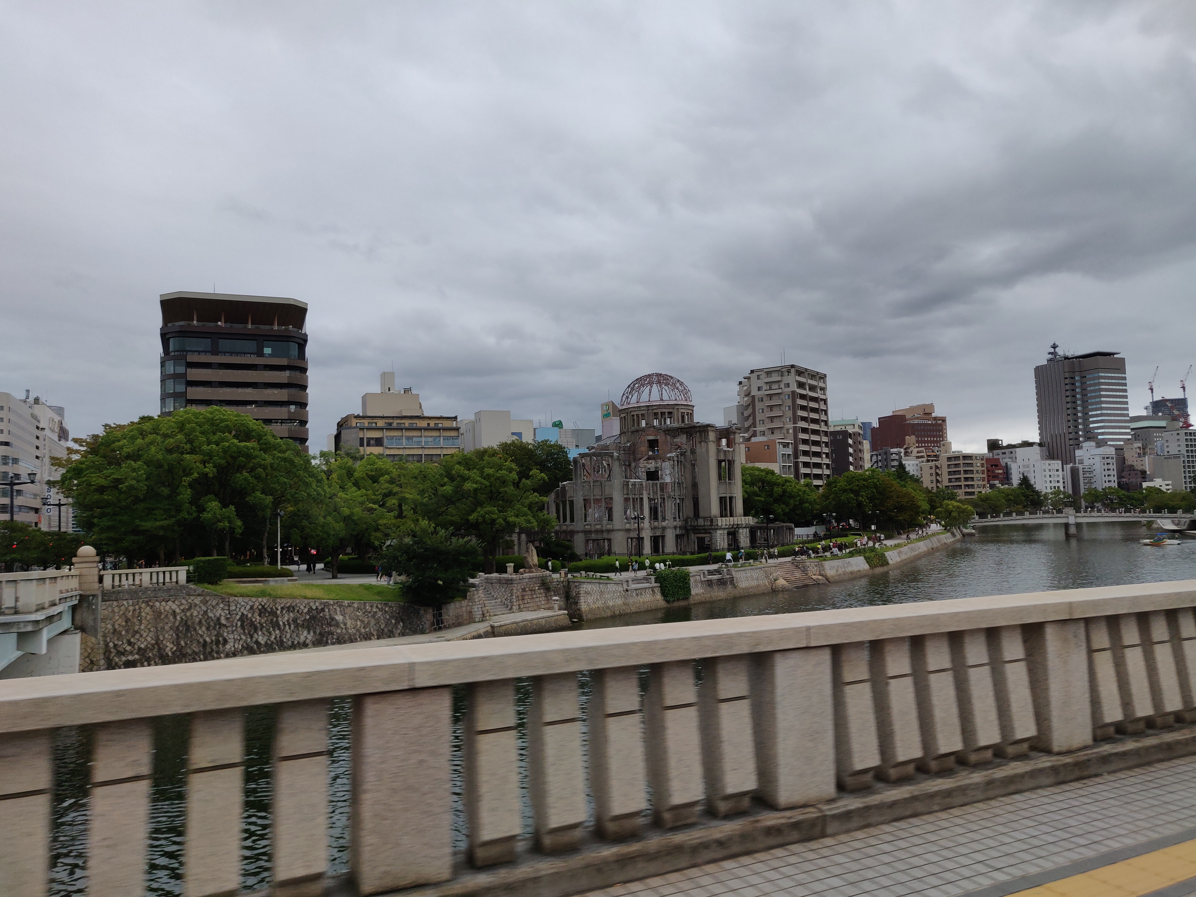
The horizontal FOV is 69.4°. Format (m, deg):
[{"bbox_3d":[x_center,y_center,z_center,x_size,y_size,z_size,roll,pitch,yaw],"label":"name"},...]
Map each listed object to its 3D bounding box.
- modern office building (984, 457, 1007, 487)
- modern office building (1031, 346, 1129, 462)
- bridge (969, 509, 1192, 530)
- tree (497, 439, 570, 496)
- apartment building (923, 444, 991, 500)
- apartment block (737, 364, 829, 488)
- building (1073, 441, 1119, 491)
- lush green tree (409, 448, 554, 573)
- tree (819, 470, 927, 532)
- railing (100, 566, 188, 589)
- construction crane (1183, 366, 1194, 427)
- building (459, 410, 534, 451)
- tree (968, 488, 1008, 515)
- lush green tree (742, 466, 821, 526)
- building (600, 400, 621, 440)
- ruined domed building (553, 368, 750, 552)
[{"bbox_3d":[193.000,17.617,419.336,11.000,26.500,12.000,-1,-5,-18],"label":"modern office building"},{"bbox_3d":[329.384,-11.635,584.518,25.000,99.000,47.000,0,-4,-22],"label":"modern office building"},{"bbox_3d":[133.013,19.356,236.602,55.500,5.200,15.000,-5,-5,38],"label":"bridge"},{"bbox_3d":[-9.555,7.629,134.837,14.000,18.000,13.000,-3,-4,10],"label":"tree"},{"bbox_3d":[153.658,13.531,371.549,14.800,29.500,22.000,0,-4,-22],"label":"apartment building"},{"bbox_3d":[50.623,0.950,239.001,15.000,43.400,23.500,-5,-5,33],"label":"apartment block"},{"bbox_3d":[246.919,13.773,427.148,10.800,31.000,14.000,0,-4,-22],"label":"building"},{"bbox_3d":[-13.564,7.396,103.053,15.800,15.000,14.500,-2,-4,0],"label":"lush green tree"},{"bbox_3d":[54.423,10.608,172.004,20.000,12.700,16.500,-3,-4,17],"label":"tree"},{"bbox_3d":[-25.227,7.213,47.933,4.500,1.000,0.400,0,-5,-25],"label":"railing"},{"bbox_3d":[849.061,-74.008,1260.082,16.000,91.000,12.000,-2,-4,0],"label":"construction crane"},{"bbox_3d":[-34.142,8.671,281.020,20.000,39.000,18.000,0,-4,-22],"label":"building"},{"bbox_3d":[134.071,18.510,296.076,13.000,10.300,12.000,-4,-5,25],"label":"tree"},{"bbox_3d":[31.144,9.958,147.992,13.000,13.400,12.500,-2,-4,0],"label":"lush green tree"},{"bbox_3d":[11.877,5.288,407.240,15.000,54.000,13.000,0,-4,-24],"label":"building"},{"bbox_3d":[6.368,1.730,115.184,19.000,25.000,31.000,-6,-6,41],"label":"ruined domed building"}]

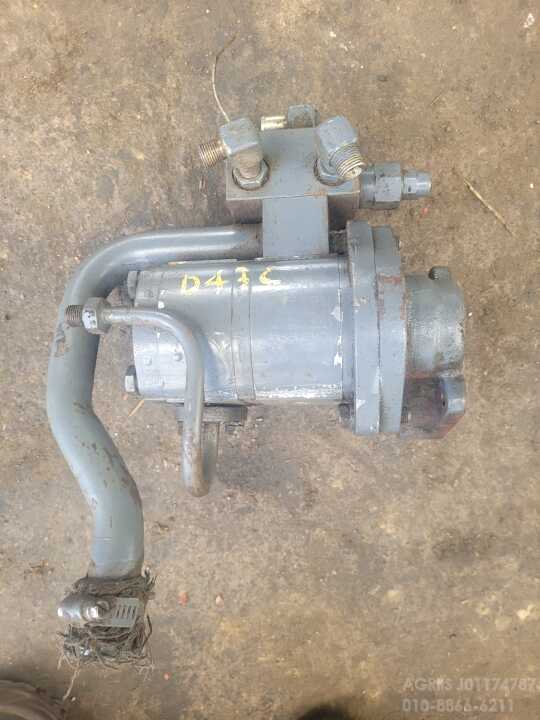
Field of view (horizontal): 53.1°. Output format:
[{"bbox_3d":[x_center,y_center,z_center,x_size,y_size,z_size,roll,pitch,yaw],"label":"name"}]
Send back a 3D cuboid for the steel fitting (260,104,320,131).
[{"bbox_3d":[0.015,-0.172,0.401,0.044,0.021,0.026,-3,86,1],"label":"steel fitting"}]

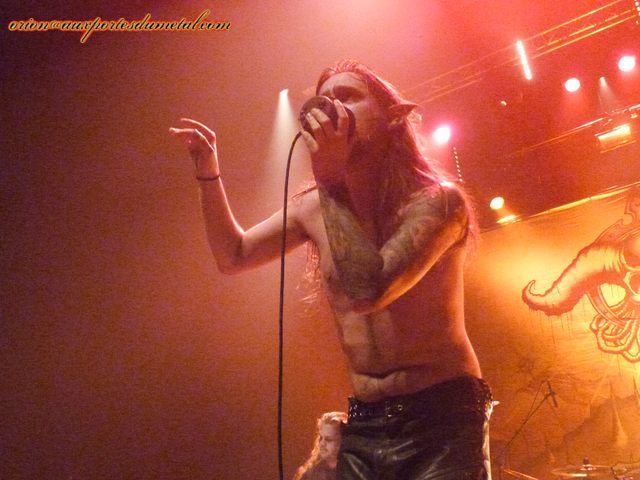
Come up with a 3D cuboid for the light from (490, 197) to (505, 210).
[{"bbox_3d":[2.118,-0.441,8.117,0.200,0.200,0.240,-11,5,27],"label":"light"}]

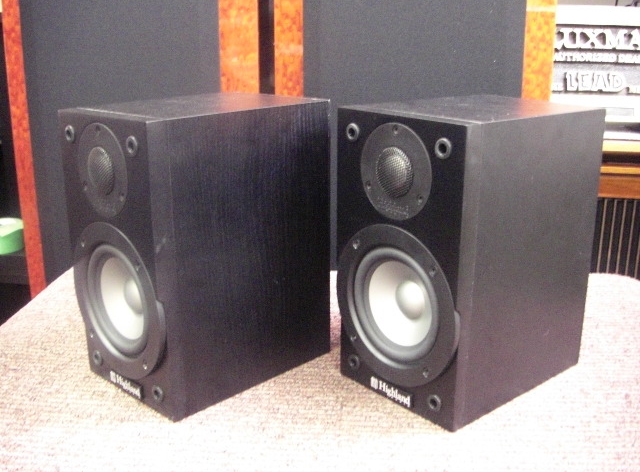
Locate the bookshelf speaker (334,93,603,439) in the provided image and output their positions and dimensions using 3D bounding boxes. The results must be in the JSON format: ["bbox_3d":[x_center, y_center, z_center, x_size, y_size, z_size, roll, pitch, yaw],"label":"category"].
[{"bbox_3d":[0.134,0.008,0.638,0.189,0.247,0.138,-14,21,-38],"label":"bookshelf speaker"}]

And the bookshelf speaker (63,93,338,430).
[{"bbox_3d":[-0.105,0.004,0.649,0.138,0.247,0.189,15,23,42],"label":"bookshelf speaker"}]

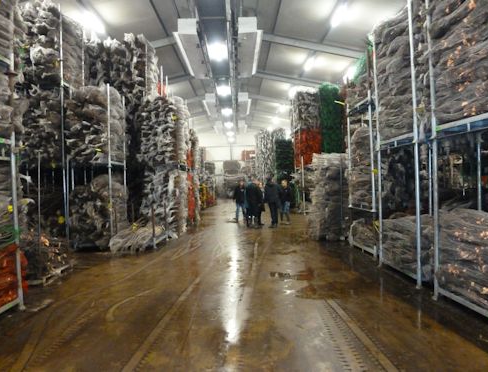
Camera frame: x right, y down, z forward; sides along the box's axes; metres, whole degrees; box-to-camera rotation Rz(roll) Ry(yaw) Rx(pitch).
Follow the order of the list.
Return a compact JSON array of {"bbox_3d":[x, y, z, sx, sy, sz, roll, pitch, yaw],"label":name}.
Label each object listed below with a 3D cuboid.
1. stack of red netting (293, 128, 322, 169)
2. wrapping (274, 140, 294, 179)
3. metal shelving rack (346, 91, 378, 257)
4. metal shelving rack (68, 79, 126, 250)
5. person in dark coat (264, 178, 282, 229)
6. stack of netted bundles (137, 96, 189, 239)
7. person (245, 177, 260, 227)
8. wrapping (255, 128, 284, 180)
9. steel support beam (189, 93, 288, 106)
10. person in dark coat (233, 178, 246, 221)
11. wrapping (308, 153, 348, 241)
[{"bbox_3d":[3.320,-1.920,17.400,1.150,2.000,1.250,-2,1,-1],"label":"stack of red netting"},{"bbox_3d":[2.480,-1.630,21.500,1.150,2.500,1.200,-2,1,-1],"label":"wrapping"},{"bbox_3d":[3.120,-0.220,7.600,1.150,3.360,1.360,-2,1,-1],"label":"metal shelving rack"},{"bbox_3d":[-3.910,-0.500,9.250,1.150,4.200,1.150,-2,1,-1],"label":"metal shelving rack"},{"bbox_3d":[0.990,0.530,11.550,0.550,1.740,0.420,-1,1,20],"label":"person in dark coat"},{"bbox_3d":[-2.570,-0.530,11.000,1.300,4.200,1.250,-2,1,-1],"label":"stack of netted bundles"},{"bbox_3d":[0.330,0.540,11.550,0.550,1.760,0.420,-1,1,20],"label":"person"},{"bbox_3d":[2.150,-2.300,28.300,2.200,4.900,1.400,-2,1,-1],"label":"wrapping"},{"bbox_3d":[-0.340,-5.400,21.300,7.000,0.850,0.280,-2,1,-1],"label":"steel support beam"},{"bbox_3d":[-0.170,0.600,13.700,0.530,1.710,0.380,-2,1,-15],"label":"person in dark coat"},{"bbox_3d":[2.460,0.280,9.850,1.100,2.350,1.150,-2,1,-1],"label":"wrapping"}]

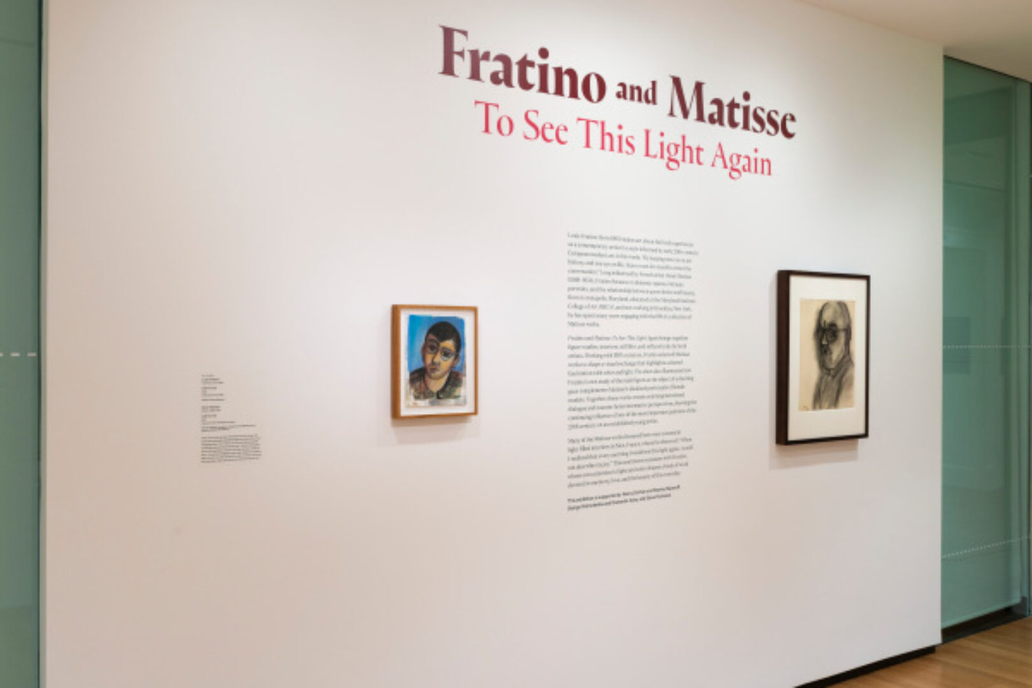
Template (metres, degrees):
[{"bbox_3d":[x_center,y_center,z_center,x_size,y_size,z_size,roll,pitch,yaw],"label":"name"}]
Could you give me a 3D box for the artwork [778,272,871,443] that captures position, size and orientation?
[{"bbox_3d":[1.365,0.058,4.440,0.583,0.744,0.051,0,0,-36],"label":"artwork"}]

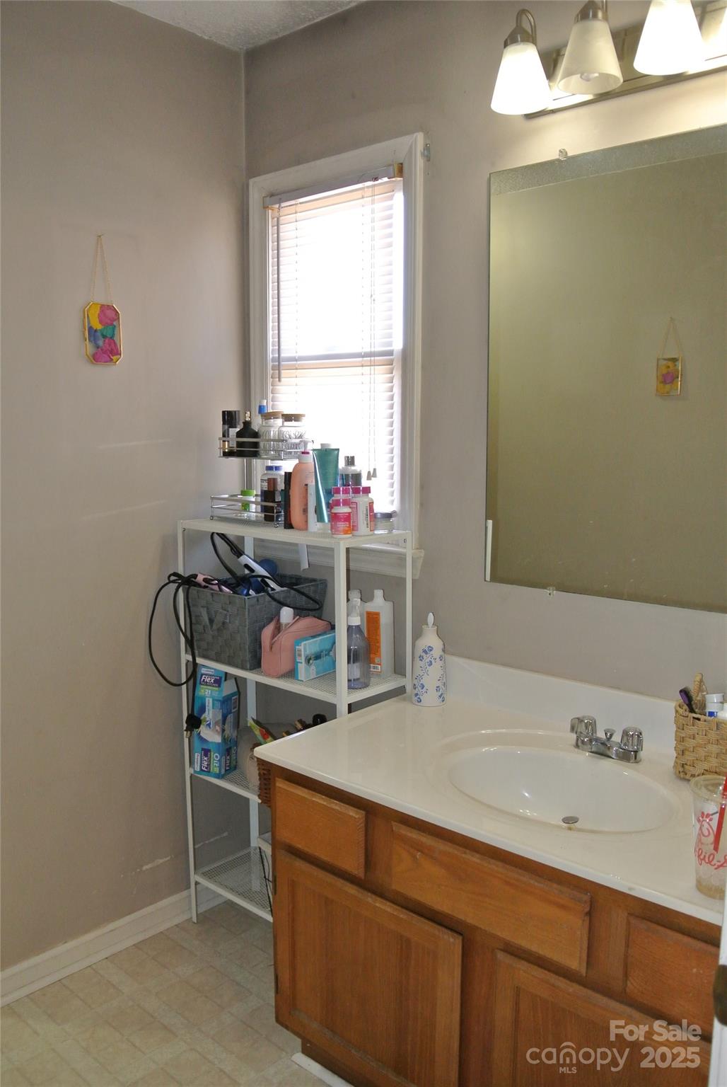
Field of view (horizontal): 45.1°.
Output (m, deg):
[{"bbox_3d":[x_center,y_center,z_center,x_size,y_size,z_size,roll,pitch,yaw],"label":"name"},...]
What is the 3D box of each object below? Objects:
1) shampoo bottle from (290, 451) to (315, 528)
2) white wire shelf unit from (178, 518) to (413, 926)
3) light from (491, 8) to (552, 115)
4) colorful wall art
[{"bbox_3d":[-0.148,-0.140,2.230,0.060,0.208,0.072,6,9,42],"label":"shampoo bottle"},{"bbox_3d":[-0.185,0.525,2.305,0.608,1.142,0.243,6,9,43],"label":"white wire shelf unit"},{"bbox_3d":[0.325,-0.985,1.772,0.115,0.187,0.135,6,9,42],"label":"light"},{"bbox_3d":[-0.650,-0.526,2.190,0.016,0.158,0.100,6,9,42],"label":"colorful wall art"}]

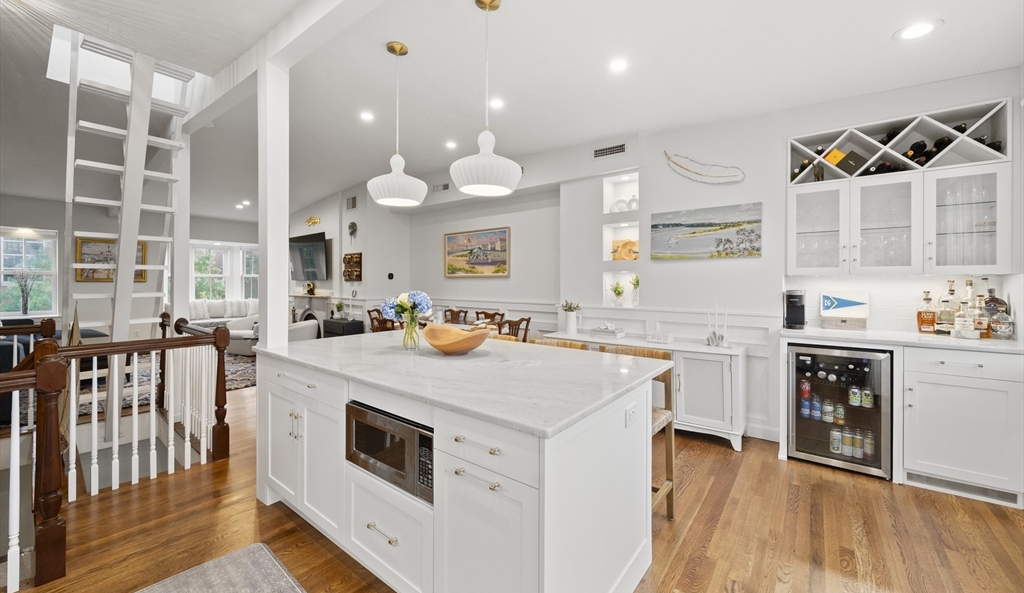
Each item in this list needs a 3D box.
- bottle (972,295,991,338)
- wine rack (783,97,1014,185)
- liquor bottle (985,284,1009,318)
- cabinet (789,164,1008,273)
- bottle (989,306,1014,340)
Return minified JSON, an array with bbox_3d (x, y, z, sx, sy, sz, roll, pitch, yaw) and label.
[{"bbox_3d":[3.124,0.133,2.462,0.080,0.290,0.077,1,2,43],"label":"bottle"},{"bbox_3d":[2.759,-1.055,2.767,1.120,0.400,0.320,1,2,36],"label":"wine rack"},{"bbox_3d":[3.214,0.113,2.469,0.120,0.330,0.090,1,2,43],"label":"liquor bottle"},{"bbox_3d":[2.748,-0.511,2.758,1.115,0.700,0.330,1,2,37],"label":"cabinet"},{"bbox_3d":[3.262,0.173,2.458,0.095,0.227,0.090,1,2,41],"label":"bottle"}]

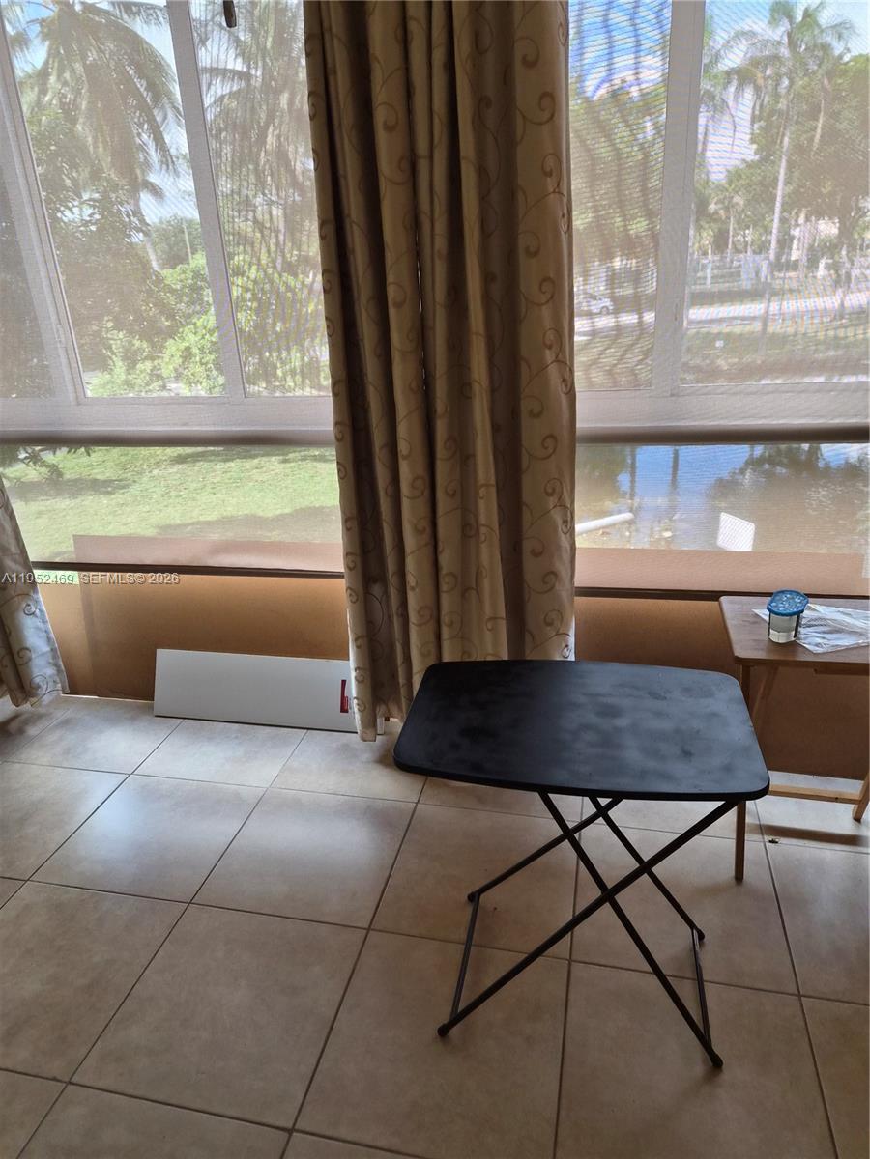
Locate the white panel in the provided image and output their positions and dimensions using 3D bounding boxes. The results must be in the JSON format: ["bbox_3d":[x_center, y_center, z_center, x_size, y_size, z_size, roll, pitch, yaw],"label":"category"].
[{"bbox_3d":[-0.620,0.411,2.861,0.912,0.252,0.018,2,-1,12],"label":"white panel"}]

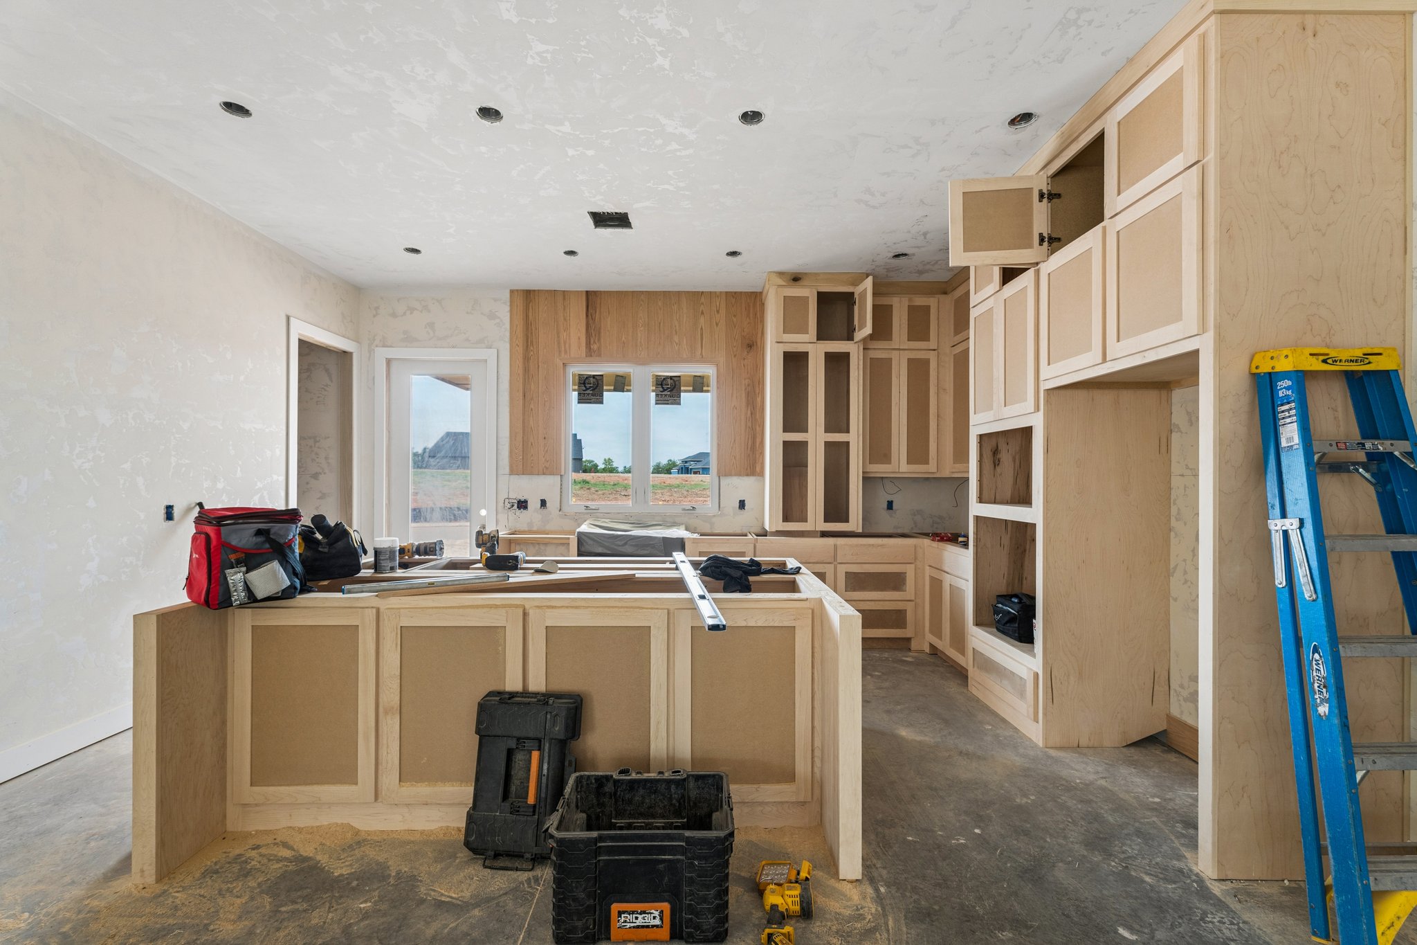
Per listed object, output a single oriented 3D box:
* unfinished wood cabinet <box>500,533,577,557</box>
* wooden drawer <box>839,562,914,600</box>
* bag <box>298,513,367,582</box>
[{"bbox_3d":[-1.361,0.958,4.942,0.634,0.888,0.619,0,0,-1],"label":"unfinished wood cabinet"},{"bbox_3d":[1.313,0.860,4.854,0.610,0.285,0.480,0,0,0],"label":"wooden drawer"},{"bbox_3d":[-1.824,0.349,2.833,0.270,0.276,0.320,0,-1,-22],"label":"bag"}]

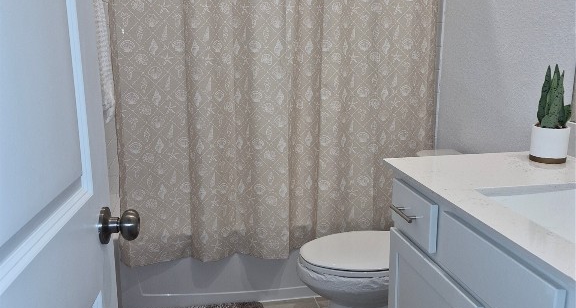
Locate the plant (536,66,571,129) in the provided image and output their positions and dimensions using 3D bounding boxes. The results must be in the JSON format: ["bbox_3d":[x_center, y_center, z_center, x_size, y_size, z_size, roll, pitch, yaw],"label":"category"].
[{"bbox_3d":[0.746,-0.160,1.420,0.090,0.176,0.090,-3,13,-10],"label":"plant"}]

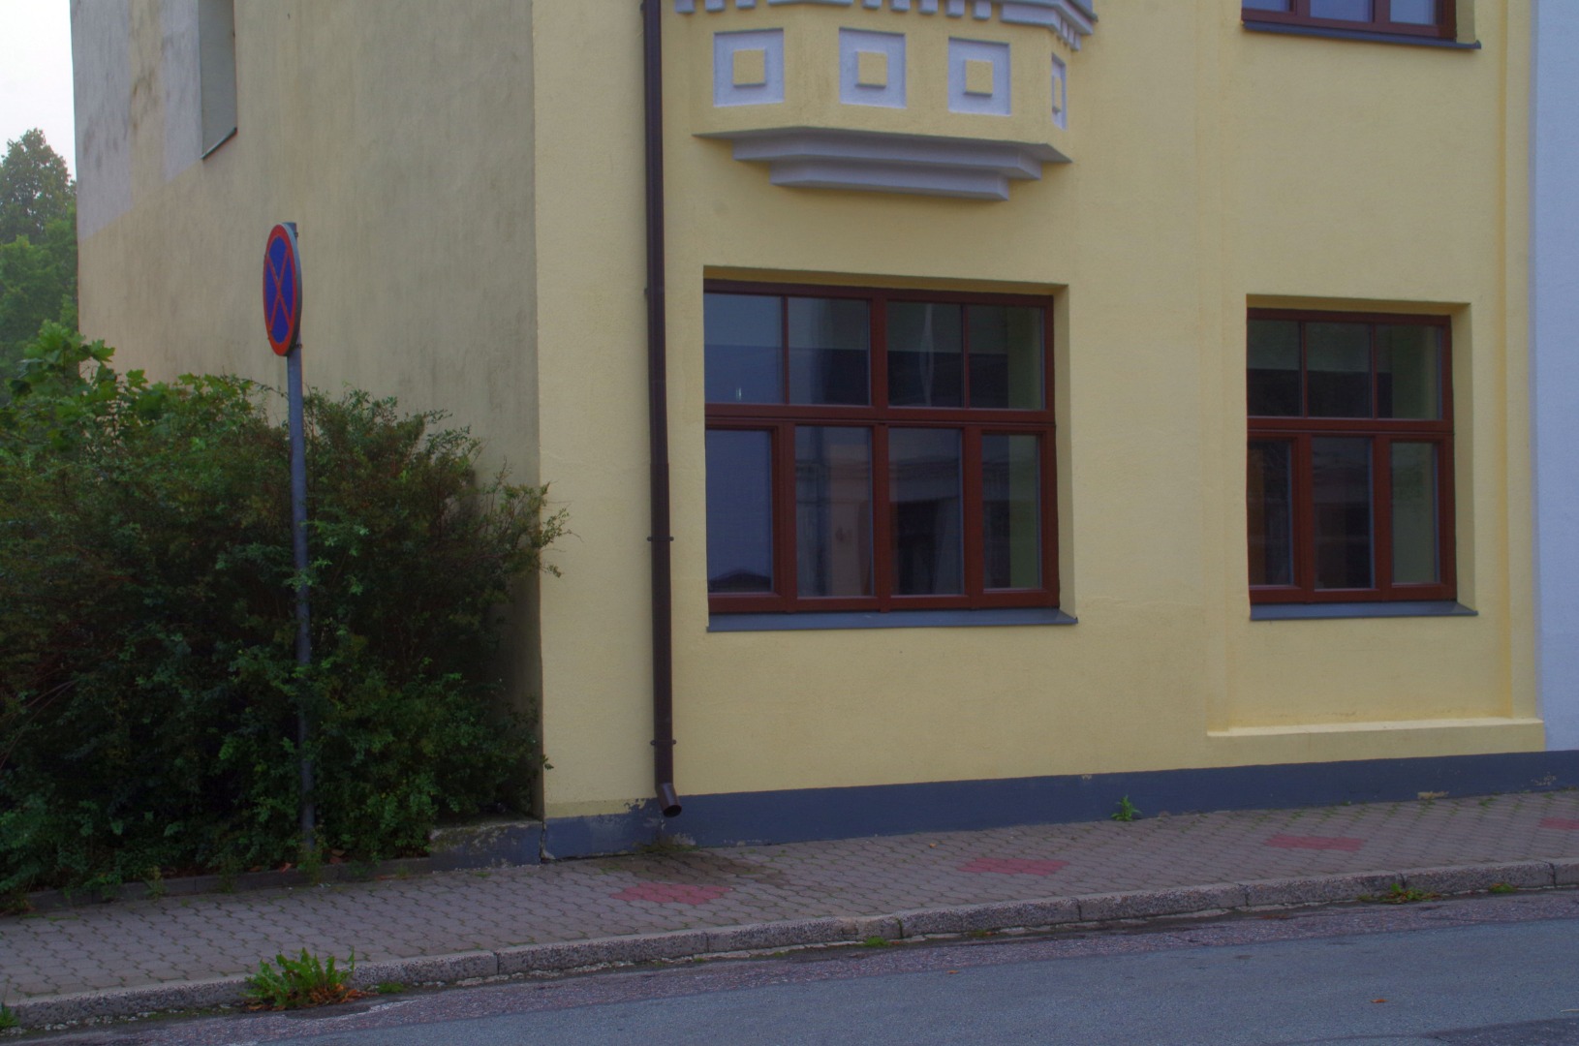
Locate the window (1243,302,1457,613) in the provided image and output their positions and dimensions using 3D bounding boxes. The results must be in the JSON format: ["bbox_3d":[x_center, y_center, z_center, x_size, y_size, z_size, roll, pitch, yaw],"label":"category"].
[{"bbox_3d":[3.627,-0.426,17.207,1.800,1.900,0.140,0,-2,-26],"label":"window"}]

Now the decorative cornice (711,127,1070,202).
[{"bbox_3d":[0.696,-2.092,15.322,2.535,0.265,0.470,0,-2,-26],"label":"decorative cornice"}]

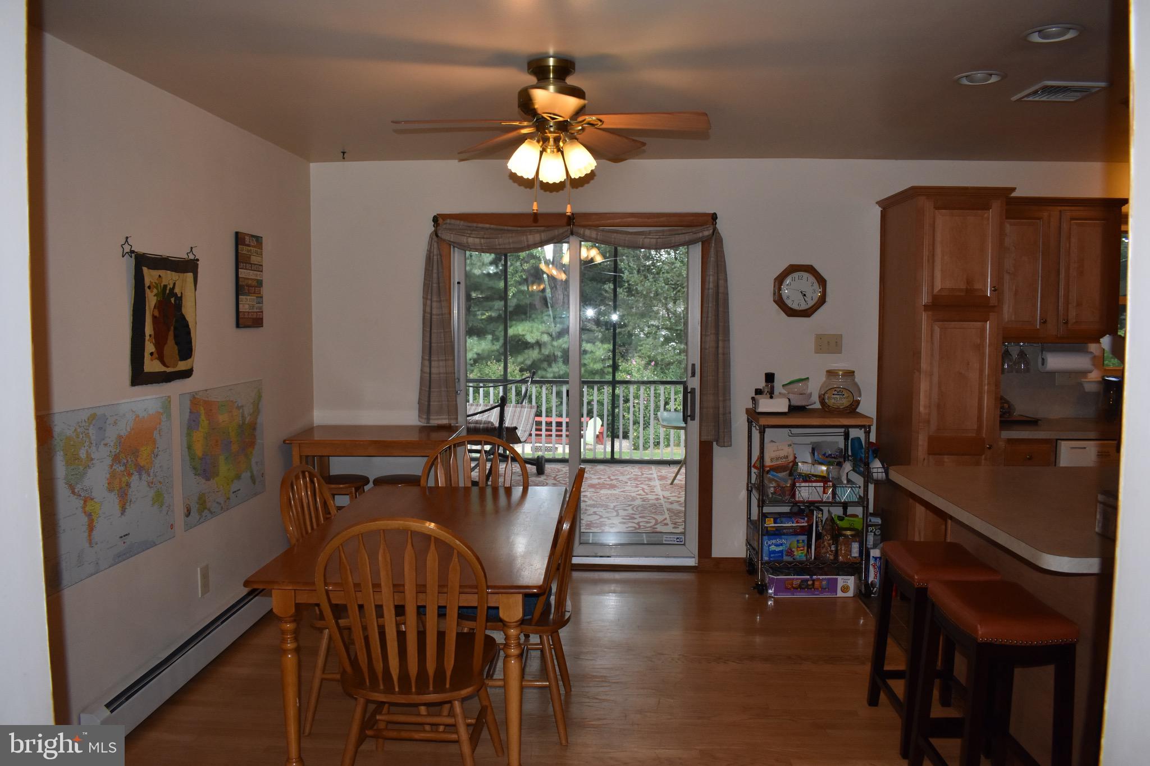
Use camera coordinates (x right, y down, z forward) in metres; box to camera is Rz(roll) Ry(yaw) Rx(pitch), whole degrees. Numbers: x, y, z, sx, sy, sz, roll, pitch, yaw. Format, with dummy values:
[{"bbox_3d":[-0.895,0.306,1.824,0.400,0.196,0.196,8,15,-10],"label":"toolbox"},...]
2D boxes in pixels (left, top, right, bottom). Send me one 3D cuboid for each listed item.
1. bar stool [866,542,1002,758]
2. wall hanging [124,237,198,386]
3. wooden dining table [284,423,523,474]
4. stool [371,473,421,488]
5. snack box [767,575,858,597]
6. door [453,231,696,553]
[{"bbox_3d":[1.309,0.963,3.172,0.335,0.655,0.460,0,5,2],"label":"bar stool"},{"bbox_3d":[-1.583,-0.251,3.358,0.040,0.490,0.490,0,4,1],"label":"wall hanging"},{"bbox_3d":[-1.109,0.716,4.905,0.892,0.875,0.600,0,5,2],"label":"wooden dining table"},{"bbox_3d":[-1.000,0.847,4.931,0.360,0.610,0.360,0,5,2],"label":"stool"},{"bbox_3d":[1.309,1.100,4.856,0.494,0.120,0.320,0,5,2],"label":"snack box"},{"bbox_3d":[0.005,0.093,5.139,1.460,2.000,0.100,0,4,1],"label":"door"}]

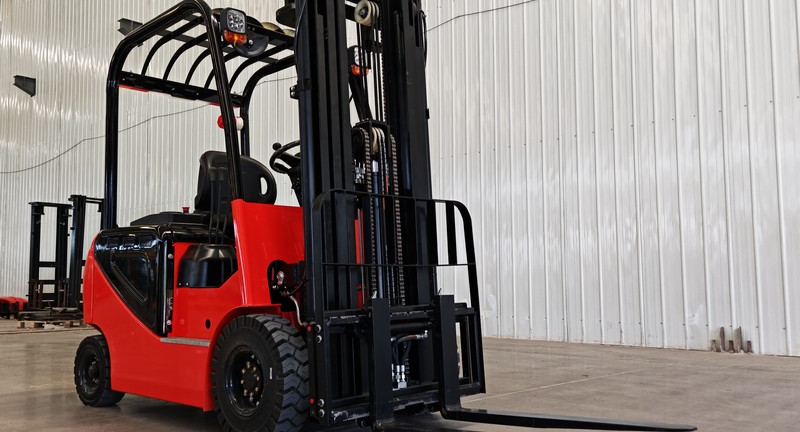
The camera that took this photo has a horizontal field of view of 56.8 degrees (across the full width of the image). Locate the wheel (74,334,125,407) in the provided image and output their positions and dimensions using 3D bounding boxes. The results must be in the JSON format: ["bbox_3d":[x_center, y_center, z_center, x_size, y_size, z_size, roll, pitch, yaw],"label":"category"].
[{"bbox_3d":[-1.650,0.848,4.097,0.392,0.392,0.120,-5,-7,39],"label":"wheel"}]

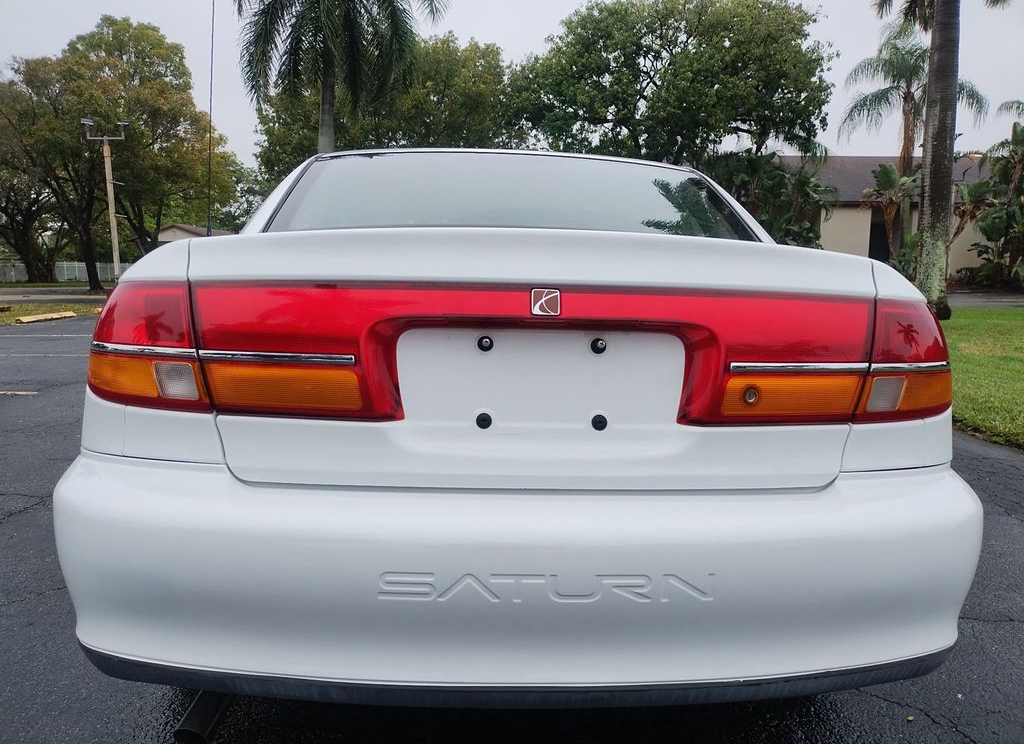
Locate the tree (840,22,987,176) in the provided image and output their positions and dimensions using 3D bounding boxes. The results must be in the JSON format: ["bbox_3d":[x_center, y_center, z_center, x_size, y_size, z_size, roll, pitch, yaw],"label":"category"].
[{"bbox_3d":[13.865,-7.358,25.728,5.042,9.096,5.042,0,8,0],"label":"tree"}]

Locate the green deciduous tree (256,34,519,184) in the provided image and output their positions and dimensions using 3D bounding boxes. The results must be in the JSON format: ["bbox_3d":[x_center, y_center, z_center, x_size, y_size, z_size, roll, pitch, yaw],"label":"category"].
[{"bbox_3d":[-6.182,-10.342,36.932,12.999,12.370,11.000,0,8,0],"label":"green deciduous tree"}]

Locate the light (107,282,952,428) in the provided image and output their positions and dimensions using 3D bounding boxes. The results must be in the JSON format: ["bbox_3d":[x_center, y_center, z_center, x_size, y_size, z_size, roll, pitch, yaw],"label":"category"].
[{"bbox_3d":[0.040,-0.035,1.215,1.520,0.210,0.250,0,8,-3],"label":"light"}]

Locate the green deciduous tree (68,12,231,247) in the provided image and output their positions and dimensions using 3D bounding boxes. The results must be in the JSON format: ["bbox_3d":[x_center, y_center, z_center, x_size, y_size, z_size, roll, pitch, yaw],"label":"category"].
[{"bbox_3d":[-17.437,-10.476,35.909,8.295,12.849,8.600,0,8,0],"label":"green deciduous tree"}]

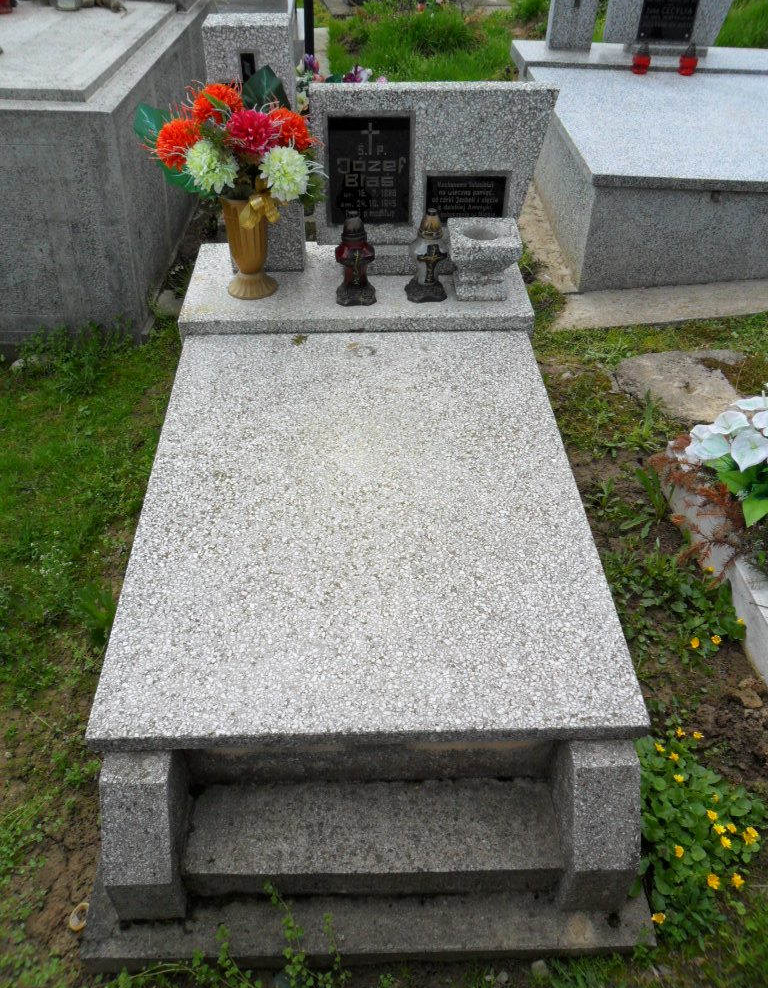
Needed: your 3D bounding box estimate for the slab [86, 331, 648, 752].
[{"bbox_3d":[-0.043,0.000,1.781,0.950,0.048,1.180,-1,46,-2],"label":"slab"}]

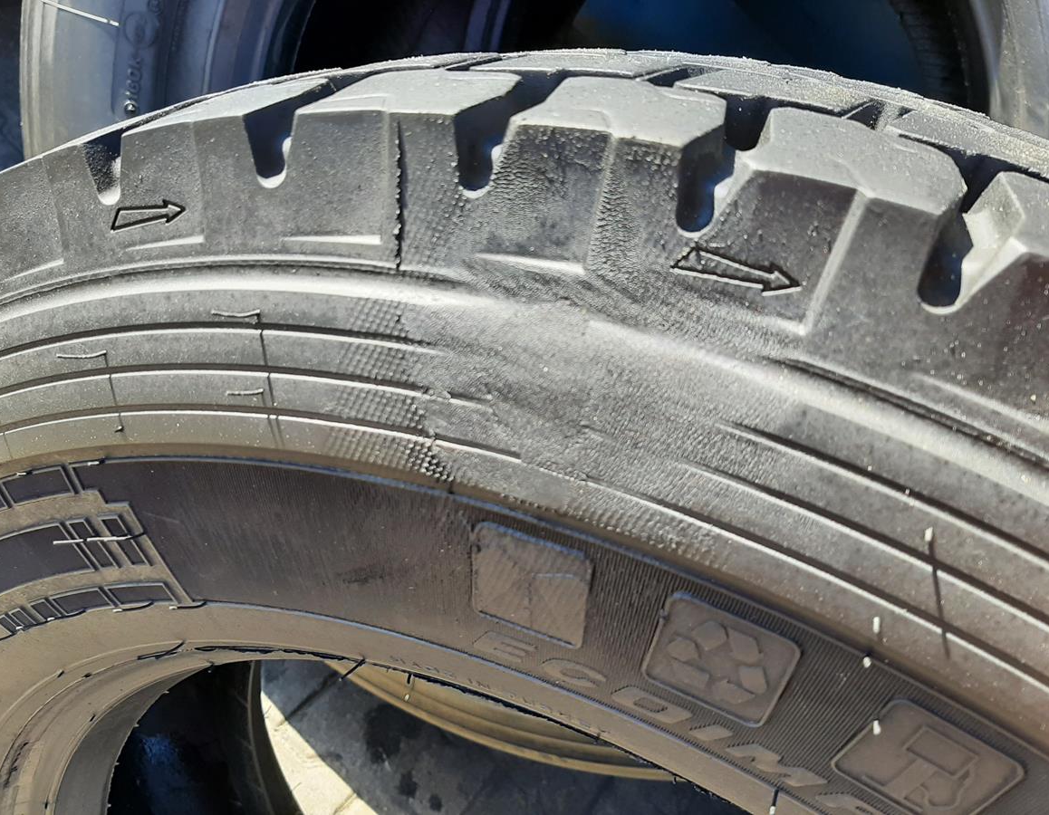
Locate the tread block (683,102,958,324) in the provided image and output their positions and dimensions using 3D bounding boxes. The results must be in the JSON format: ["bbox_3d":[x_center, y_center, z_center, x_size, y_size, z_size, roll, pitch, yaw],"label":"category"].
[{"bbox_3d":[0.073,-0.049,0.194,0.054,0.026,0.068,21,35,14],"label":"tread block"}]

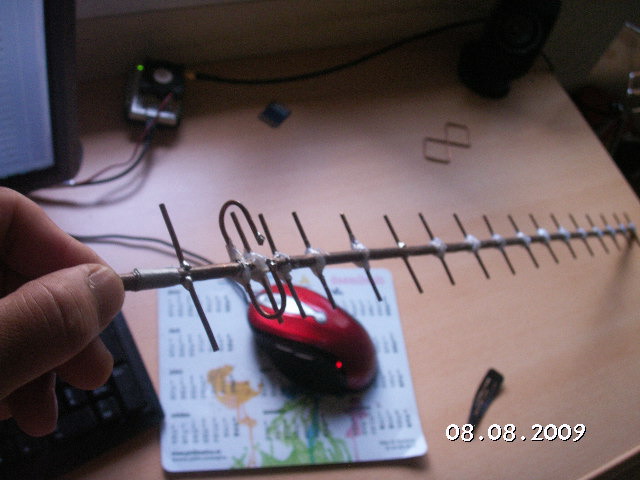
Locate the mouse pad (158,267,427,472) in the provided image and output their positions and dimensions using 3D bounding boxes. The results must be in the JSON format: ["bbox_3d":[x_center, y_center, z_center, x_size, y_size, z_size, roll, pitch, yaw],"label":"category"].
[{"bbox_3d":[-0.027,0.107,0.619,0.230,0.004,0.186,2,59,-17],"label":"mouse pad"}]

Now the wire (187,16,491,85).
[{"bbox_3d":[0.044,-0.227,0.832,0.440,0.030,0.045,-14,65,-25],"label":"wire"}]

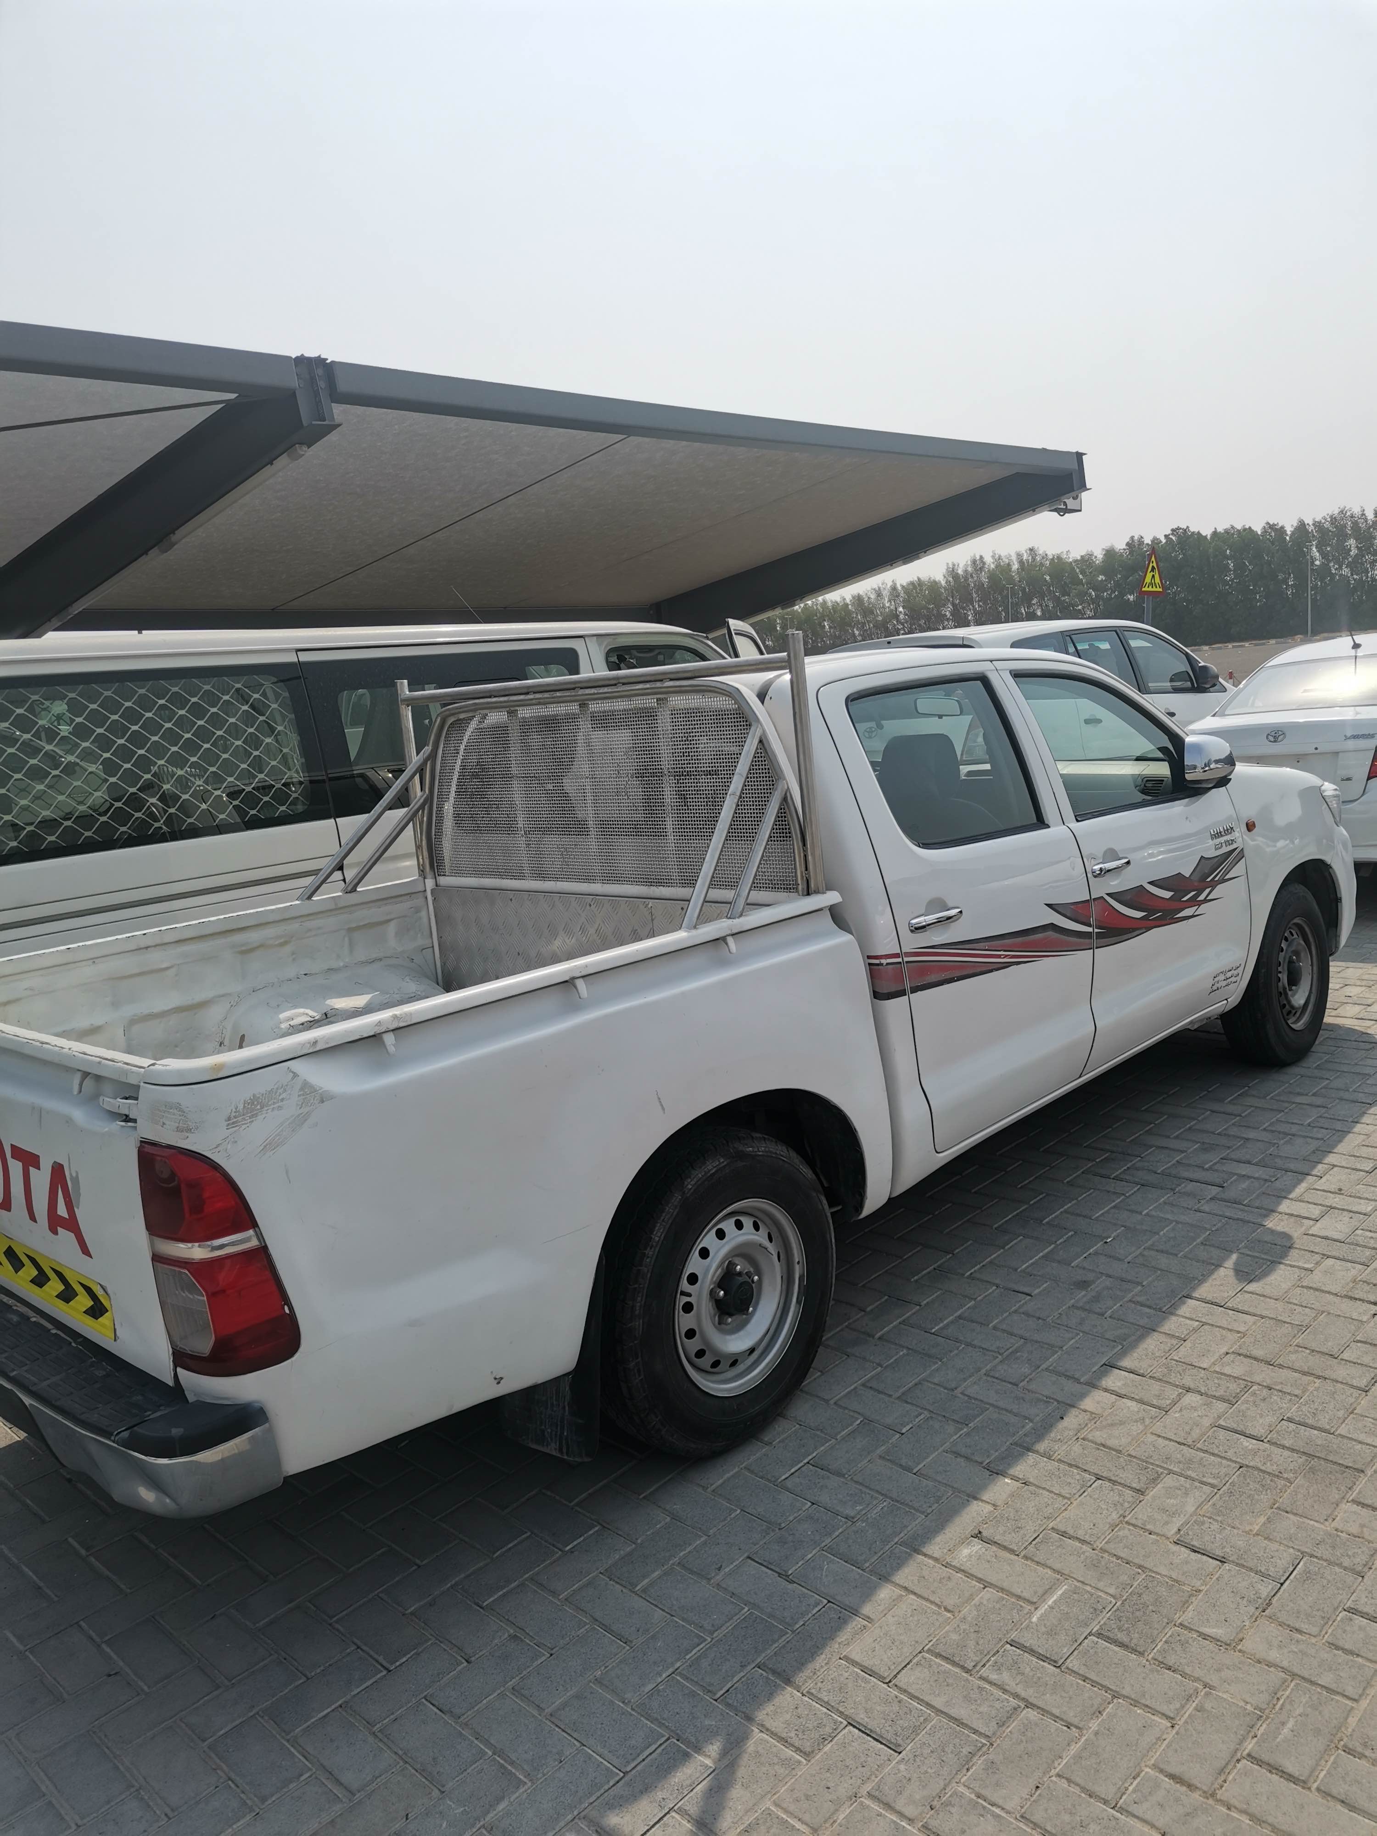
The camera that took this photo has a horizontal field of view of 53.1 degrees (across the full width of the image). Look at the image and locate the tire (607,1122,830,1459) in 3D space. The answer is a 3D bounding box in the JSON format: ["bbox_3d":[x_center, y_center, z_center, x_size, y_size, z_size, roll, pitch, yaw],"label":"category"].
[{"bbox_3d":[0.047,0.804,2.999,0.205,0.660,0.660,4,14,44],"label":"tire"}]

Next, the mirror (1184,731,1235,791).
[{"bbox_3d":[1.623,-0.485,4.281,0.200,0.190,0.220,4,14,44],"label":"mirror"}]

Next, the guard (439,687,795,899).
[{"bbox_3d":[-0.283,-0.331,3.614,1.440,0.530,0.050,4,14,44],"label":"guard"}]

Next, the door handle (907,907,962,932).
[{"bbox_3d":[0.590,0.004,3.299,0.050,0.045,0.225,4,14,44],"label":"door handle"}]

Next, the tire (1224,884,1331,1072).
[{"bbox_3d":[2.176,0.209,5.151,0.205,0.660,0.660,4,14,44],"label":"tire"}]

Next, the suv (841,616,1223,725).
[{"bbox_3d":[2.918,-1.498,11.064,4.500,1.690,1.820,-16,14,-43],"label":"suv"}]

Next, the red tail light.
[{"bbox_3d":[-0.741,0.523,2.153,0.210,0.390,0.160,4,14,44],"label":"red tail light"}]

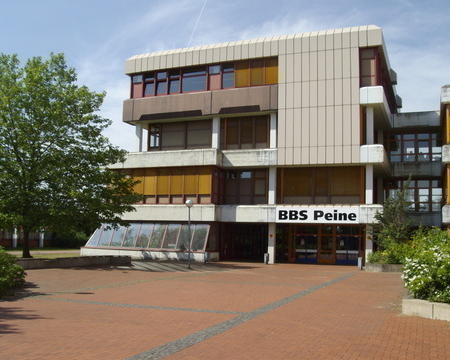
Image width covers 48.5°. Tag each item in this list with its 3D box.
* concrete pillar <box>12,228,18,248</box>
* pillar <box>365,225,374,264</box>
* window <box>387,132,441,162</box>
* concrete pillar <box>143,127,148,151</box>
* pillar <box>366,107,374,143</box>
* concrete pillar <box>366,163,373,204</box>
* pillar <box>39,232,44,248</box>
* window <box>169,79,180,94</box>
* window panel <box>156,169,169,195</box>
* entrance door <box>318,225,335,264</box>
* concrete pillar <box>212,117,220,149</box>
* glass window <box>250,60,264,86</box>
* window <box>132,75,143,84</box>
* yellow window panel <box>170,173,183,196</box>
[{"bbox_3d":[-25.303,7.001,60.292,0.347,2.514,0.347,-1,-8,22],"label":"concrete pillar"},{"bbox_3d":[10.045,4.612,34.678,0.424,3.032,0.424,-1,-8,22],"label":"pillar"},{"bbox_3d":[16.483,-2.859,43.501,4.507,2.699,0.150,-1,-8,22],"label":"window"},{"bbox_3d":[-6.894,-3.581,43.291,0.275,2.081,0.275,-1,-8,22],"label":"concrete pillar"},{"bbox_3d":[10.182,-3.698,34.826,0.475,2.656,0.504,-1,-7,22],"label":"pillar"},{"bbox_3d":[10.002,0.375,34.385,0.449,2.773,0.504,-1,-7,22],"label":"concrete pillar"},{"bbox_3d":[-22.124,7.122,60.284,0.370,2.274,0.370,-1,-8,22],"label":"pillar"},{"bbox_3d":[-4.087,-7.648,41.016,1.022,1.315,0.100,-1,-7,22],"label":"window"},{"bbox_3d":[-5.185,0.191,41.757,1.288,2.152,0.100,-1,-8,22],"label":"window panel"},{"bbox_3d":[7.738,4.904,38.006,1.365,3.016,0.150,-1,-8,22],"label":"entrance door"},{"bbox_3d":[-0.755,-3.906,42.245,0.460,2.801,0.460,-1,-8,22],"label":"concrete pillar"},{"bbox_3d":[2.534,-8.412,39.415,1.167,2.130,0.120,-1,-8,22],"label":"glass window"},{"bbox_3d":[-7.381,-8.527,42.491,1.095,0.767,0.100,-1,-7,22],"label":"window"},{"bbox_3d":[-3.837,0.297,39.908,1.207,1.813,0.120,-1,-8,22],"label":"yellow window panel"}]

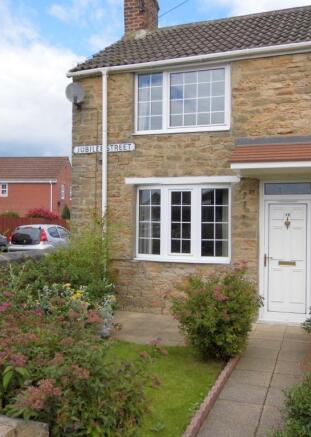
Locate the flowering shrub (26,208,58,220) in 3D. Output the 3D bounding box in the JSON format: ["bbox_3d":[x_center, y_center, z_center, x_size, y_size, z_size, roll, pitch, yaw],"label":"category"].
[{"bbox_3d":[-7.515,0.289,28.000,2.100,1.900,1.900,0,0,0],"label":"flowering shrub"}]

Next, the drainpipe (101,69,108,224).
[{"bbox_3d":[-0.976,-0.554,8.056,0.075,4.632,0.085,1,0,20],"label":"drainpipe"}]

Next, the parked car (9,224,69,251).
[{"bbox_3d":[-5.000,0.948,19.152,1.660,1.430,3.750,0,0,8],"label":"parked car"}]

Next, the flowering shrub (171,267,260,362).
[{"bbox_3d":[0.798,1.230,5.550,1.080,1.100,1.020,1,0,20],"label":"flowering shrub"}]

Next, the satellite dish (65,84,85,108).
[{"bbox_3d":[-1.534,-2.344,8.024,0.400,0.500,0.360,0,0,-15],"label":"satellite dish"}]

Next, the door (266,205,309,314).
[{"bbox_3d":[2.226,0.666,7.100,0.720,1.930,0.080,1,0,20],"label":"door"}]

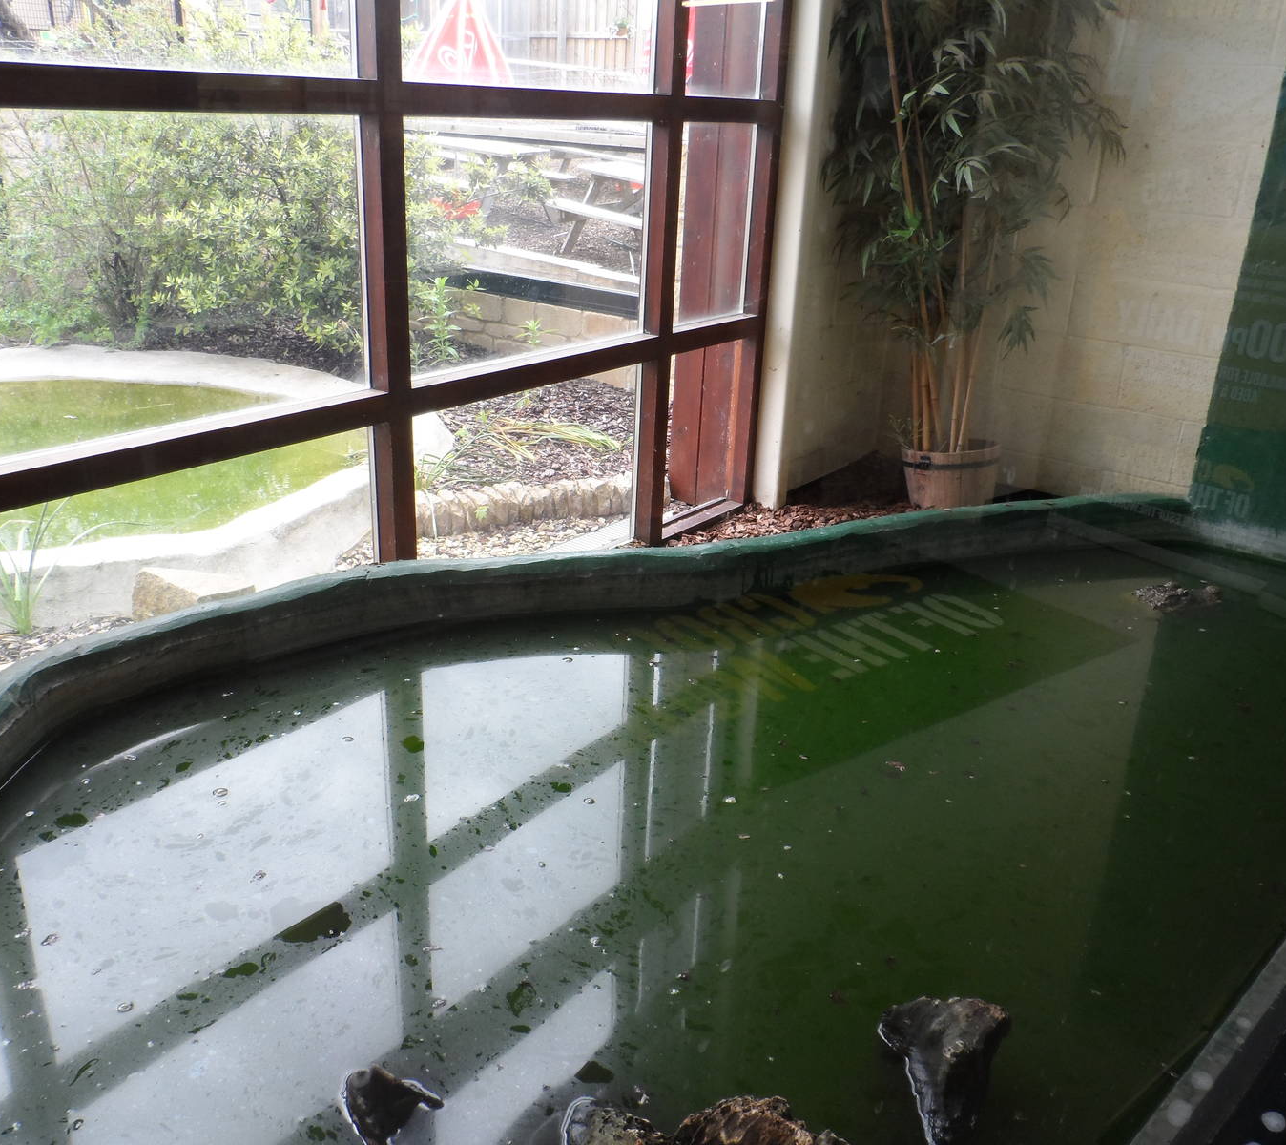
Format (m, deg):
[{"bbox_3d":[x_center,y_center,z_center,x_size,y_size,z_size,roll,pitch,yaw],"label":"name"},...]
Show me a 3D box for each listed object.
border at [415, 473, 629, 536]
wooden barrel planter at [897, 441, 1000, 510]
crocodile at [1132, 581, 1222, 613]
[{"bbox_3d":[-0.379,-0.270,3.932,1.024,0.125,0.140,-8,25,-23],"label":"border"},{"bbox_3d":[1.144,-0.344,3.920,0.370,0.240,0.370,2,17,16],"label":"wooden barrel planter"},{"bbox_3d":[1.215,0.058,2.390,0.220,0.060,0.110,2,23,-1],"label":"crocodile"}]

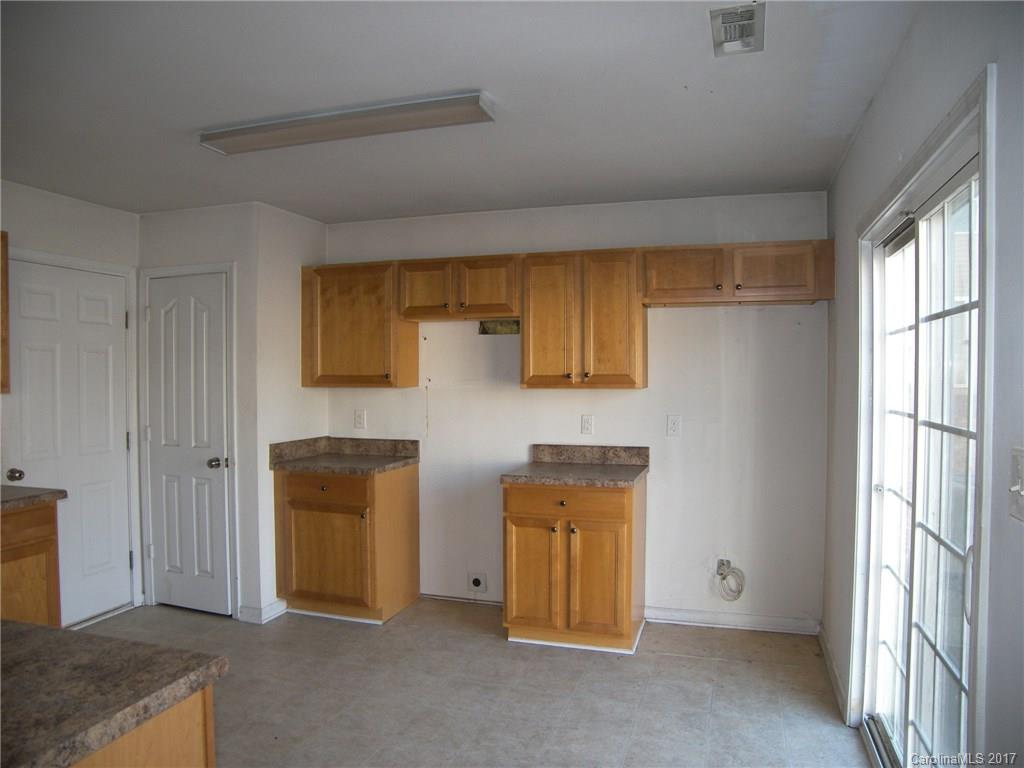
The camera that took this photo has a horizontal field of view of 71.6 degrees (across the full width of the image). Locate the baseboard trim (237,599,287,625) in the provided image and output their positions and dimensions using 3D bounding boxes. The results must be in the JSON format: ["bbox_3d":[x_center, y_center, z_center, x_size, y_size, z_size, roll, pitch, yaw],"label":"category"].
[{"bbox_3d":[-1.503,1.354,4.263,0.192,0.085,0.204,0,2,17],"label":"baseboard trim"}]

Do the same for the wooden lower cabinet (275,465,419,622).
[{"bbox_3d":[-1.009,0.952,4.437,0.672,0.877,0.612,0,2,17],"label":"wooden lower cabinet"}]

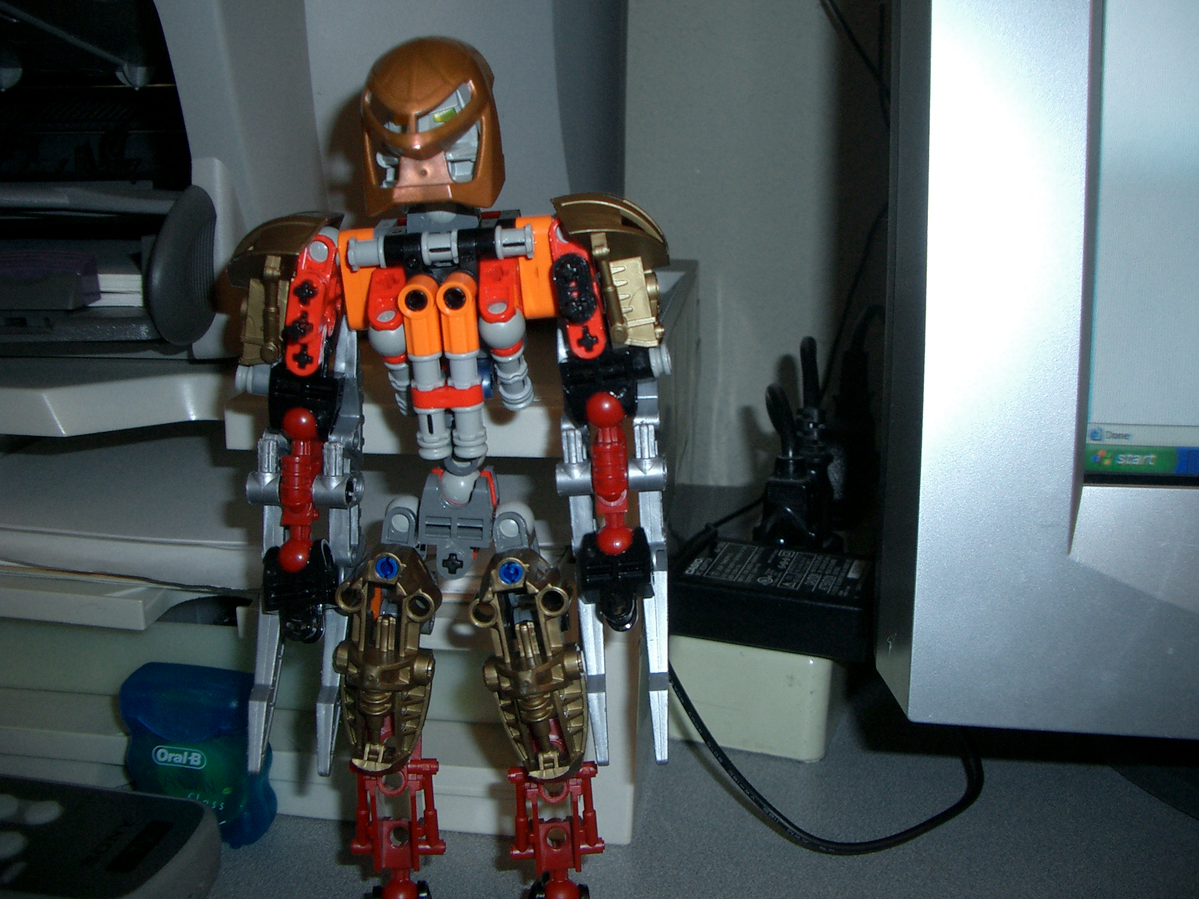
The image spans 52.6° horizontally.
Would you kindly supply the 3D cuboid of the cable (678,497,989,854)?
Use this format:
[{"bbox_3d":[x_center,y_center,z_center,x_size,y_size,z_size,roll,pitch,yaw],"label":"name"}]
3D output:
[{"bbox_3d":[0.080,0.077,0.455,0.116,0.058,0.177,1,14,0],"label":"cable"}]

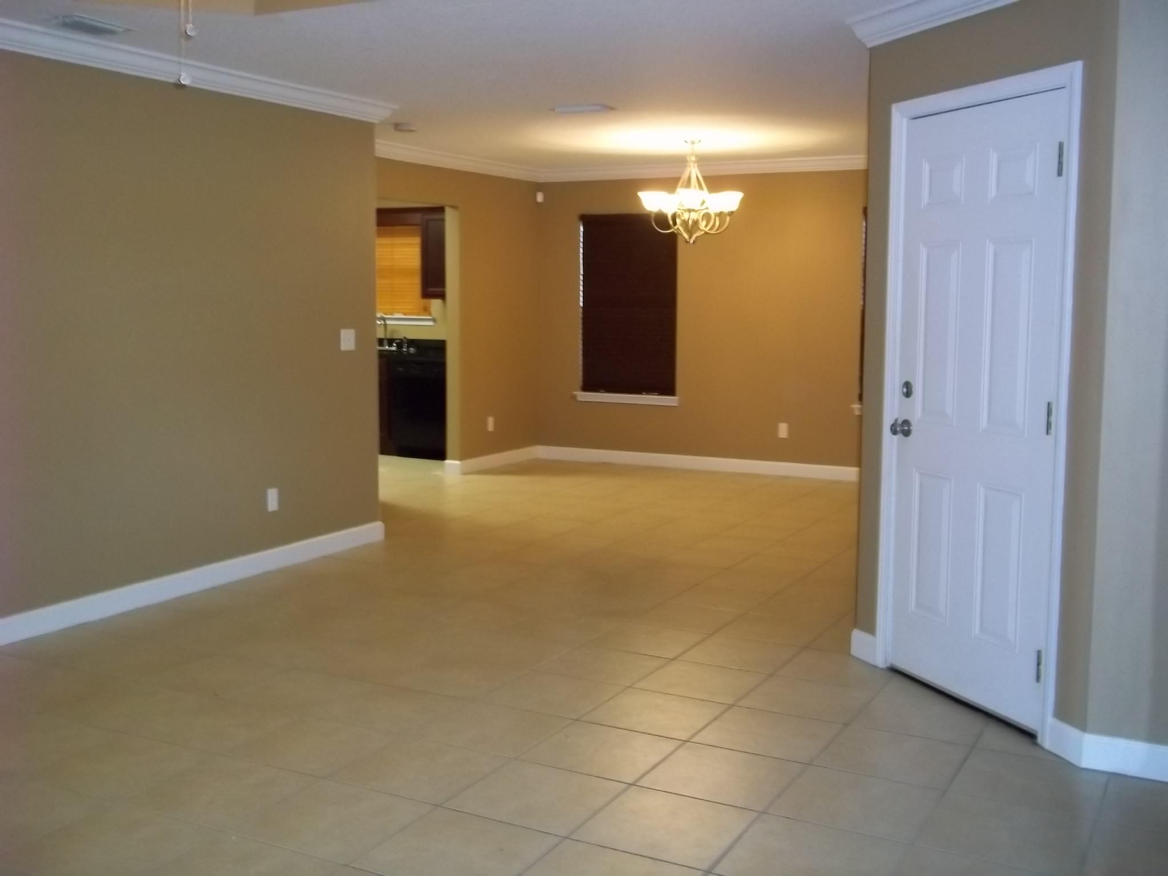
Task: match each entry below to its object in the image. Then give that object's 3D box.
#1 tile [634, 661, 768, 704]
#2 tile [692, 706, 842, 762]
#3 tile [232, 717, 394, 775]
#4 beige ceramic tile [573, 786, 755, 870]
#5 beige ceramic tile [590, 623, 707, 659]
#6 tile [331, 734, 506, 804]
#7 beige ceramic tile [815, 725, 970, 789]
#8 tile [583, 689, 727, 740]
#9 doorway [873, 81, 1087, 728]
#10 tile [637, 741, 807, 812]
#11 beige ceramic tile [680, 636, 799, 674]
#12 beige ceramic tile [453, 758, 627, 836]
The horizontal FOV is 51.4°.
[{"bbox_3d":[0.436,0.909,4.512,0.385,0.012,0.385,4,7,28],"label":"tile"},{"bbox_3d":[0.607,0.970,3.976,0.385,0.012,0.385,4,7,28],"label":"tile"},{"bbox_3d":[-0.841,0.976,3.829,0.398,0.012,0.398,4,7,28],"label":"tile"},{"bbox_3d":[0.225,1.046,3.263,0.398,0.012,0.398,4,7,28],"label":"beige ceramic tile"},{"bbox_3d":[0.269,0.842,5.057,0.400,0.010,0.400,4,7,28],"label":"beige ceramic tile"},{"bbox_3d":[-0.487,0.996,3.647,0.385,0.012,0.385,4,7,28],"label":"tile"},{"bbox_3d":[0.961,0.991,3.784,0.400,0.010,0.400,4,7,28],"label":"beige ceramic tile"},{"bbox_3d":[0.250,0.945,4.158,0.398,0.012,0.398,4,7,28],"label":"tile"},{"bbox_3d":[1.349,-0.127,4.176,0.130,2.125,0.965,-2,7,-20],"label":"doorway"},{"bbox_3d":[0.416,1.008,3.618,0.385,0.012,0.385,4,7,28],"label":"tile"},{"bbox_3d":[0.630,0.867,4.864,0.398,0.012,0.398,4,7,28],"label":"beige ceramic tile"},{"bbox_3d":[-0.129,1.016,3.431,0.400,0.012,0.400,4,7,28],"label":"beige ceramic tile"}]

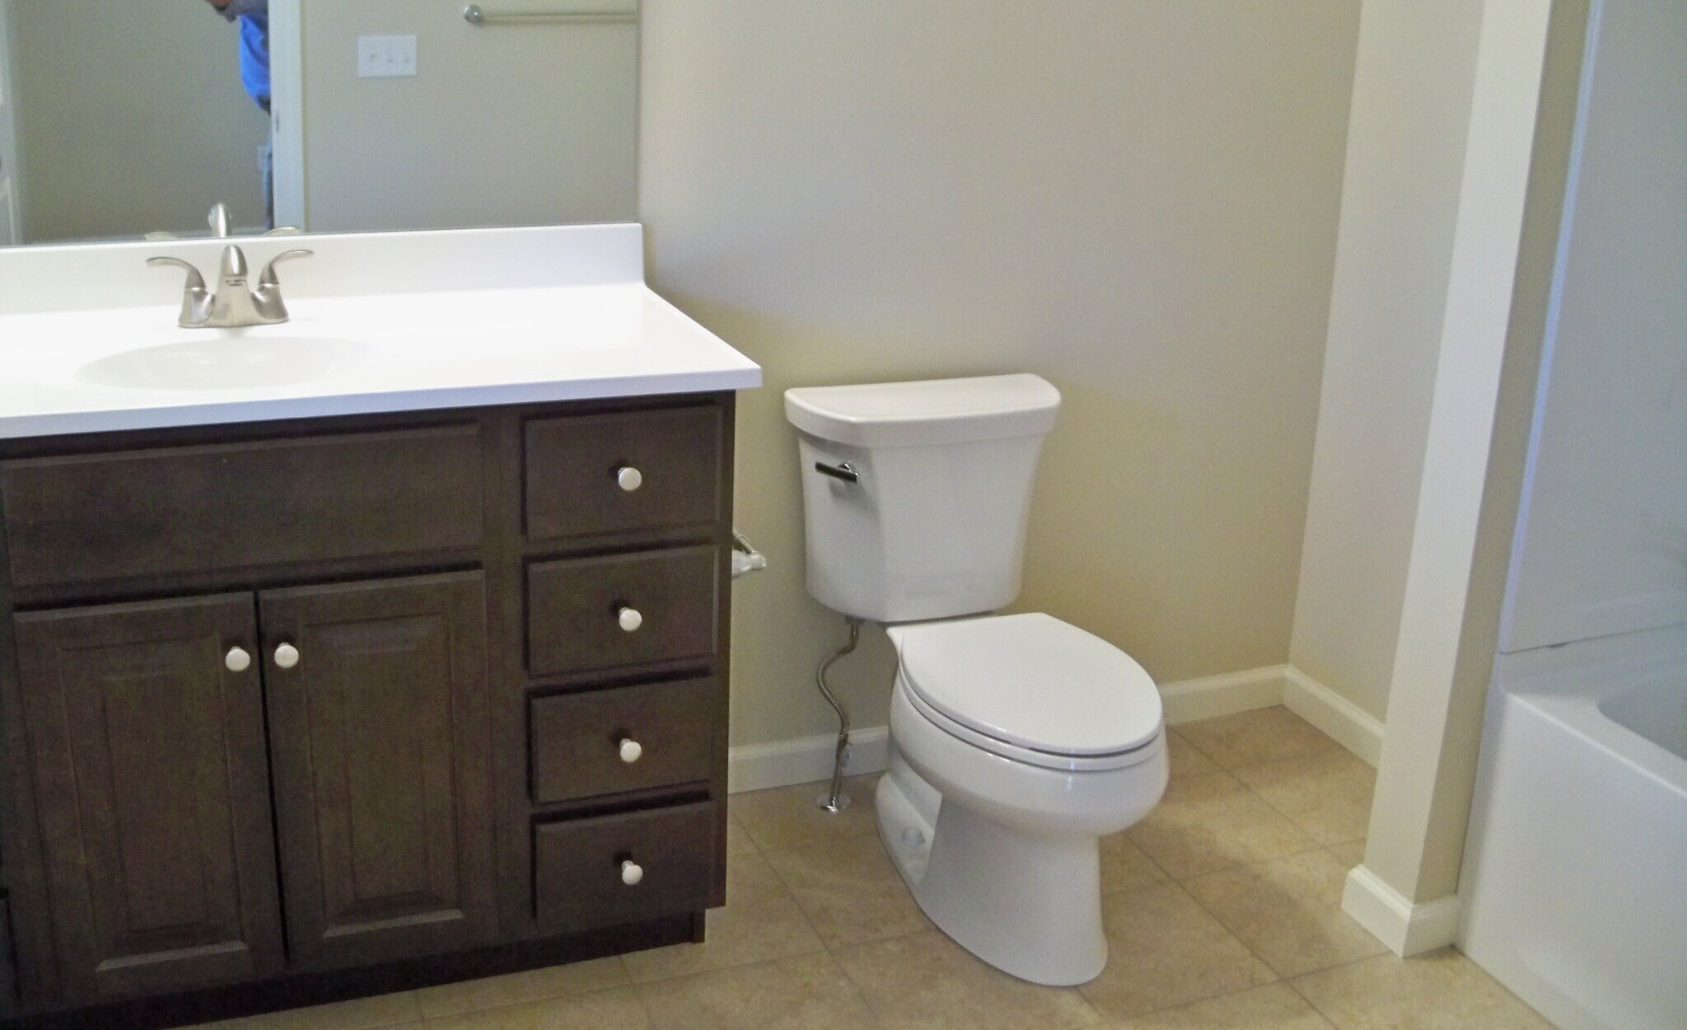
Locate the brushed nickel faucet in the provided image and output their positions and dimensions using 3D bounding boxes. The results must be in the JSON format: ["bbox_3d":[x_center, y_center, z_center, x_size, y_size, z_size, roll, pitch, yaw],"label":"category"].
[{"bbox_3d":[-0.797,-0.297,2.233,0.221,0.115,0.154,-5,20,-21],"label":"brushed nickel faucet"}]

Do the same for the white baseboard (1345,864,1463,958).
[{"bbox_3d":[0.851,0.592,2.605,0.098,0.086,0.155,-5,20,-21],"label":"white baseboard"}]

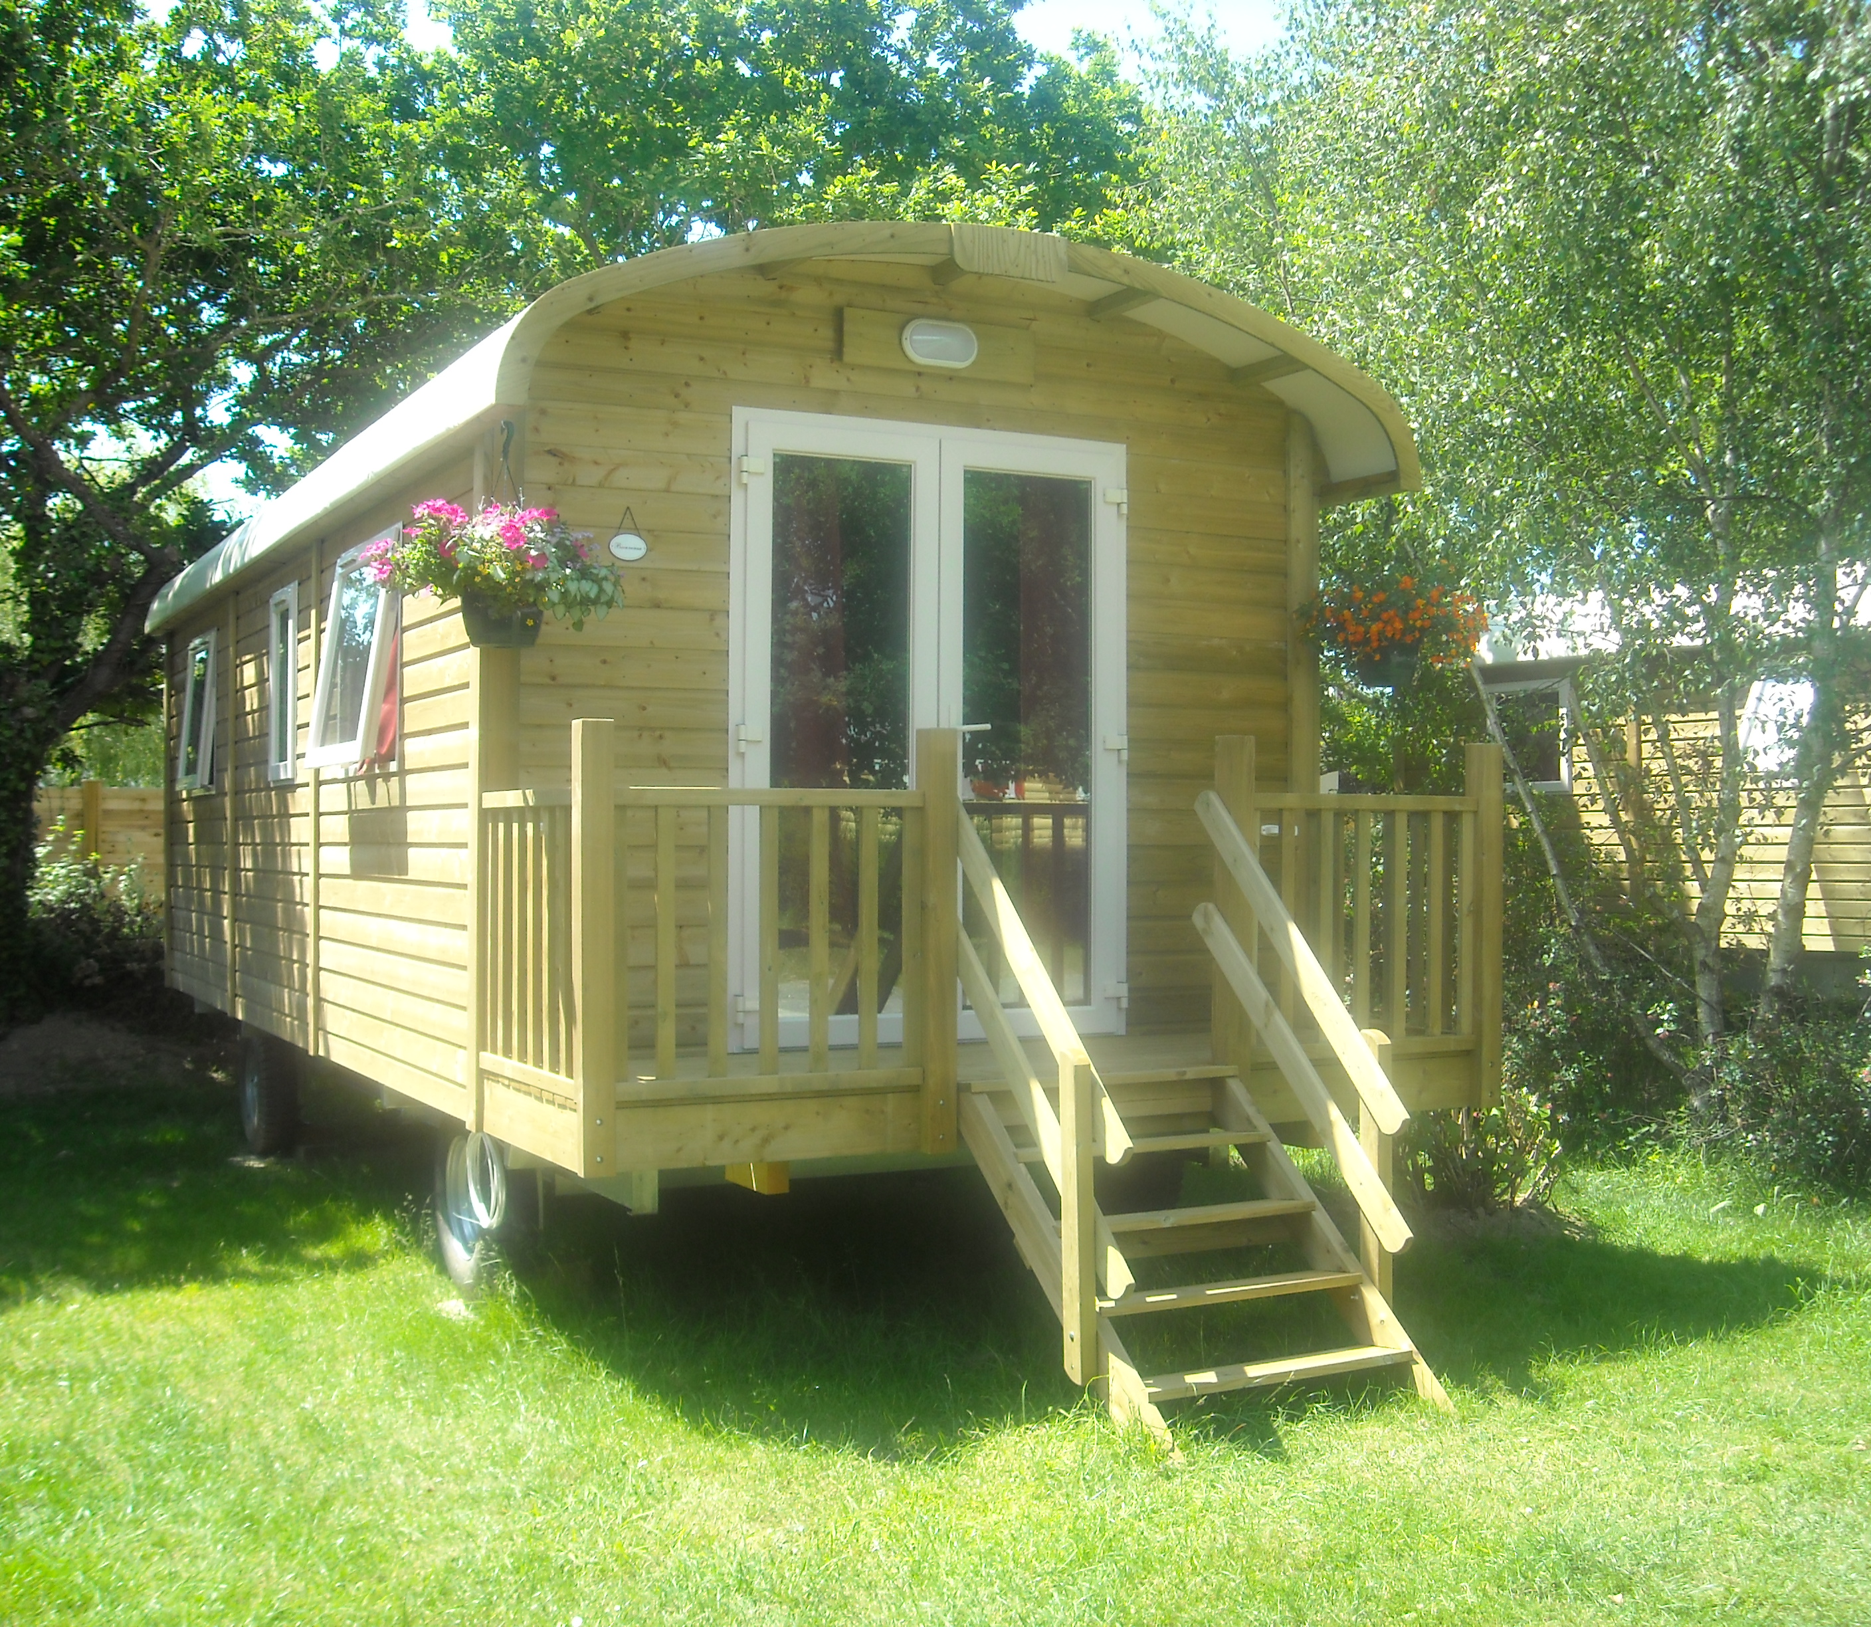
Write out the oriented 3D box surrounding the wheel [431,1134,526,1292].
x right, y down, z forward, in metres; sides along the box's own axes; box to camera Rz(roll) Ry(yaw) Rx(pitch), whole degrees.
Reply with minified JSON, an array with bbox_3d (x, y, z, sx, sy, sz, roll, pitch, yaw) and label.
[{"bbox_3d":[-1.462,1.258,7.193,0.206,0.649,0.649,0,-1,-26],"label":"wheel"}]

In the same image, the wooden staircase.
[{"bbox_3d":[0.692,0.735,6.067,1.061,1.669,1.174,0,-1,-26],"label":"wooden staircase"}]

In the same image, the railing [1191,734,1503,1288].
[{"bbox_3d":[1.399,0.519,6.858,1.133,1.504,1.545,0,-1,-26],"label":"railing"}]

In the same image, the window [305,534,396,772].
[{"bbox_3d":[-2.163,-0.589,8.164,0.175,0.860,1.118,0,-1,-26],"label":"window"}]

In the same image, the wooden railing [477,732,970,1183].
[{"bbox_3d":[-0.672,0.369,6.514,1.133,1.210,1.045,0,-1,-26],"label":"wooden railing"}]

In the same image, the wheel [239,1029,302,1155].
[{"bbox_3d":[-3.210,1.372,10.694,0.206,0.649,0.649,0,-1,-26],"label":"wheel"}]

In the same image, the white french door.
[{"bbox_3d":[0.007,-0.269,7.507,1.516,2.112,0.113,0,-1,-26],"label":"white french door"}]

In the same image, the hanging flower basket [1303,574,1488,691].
[{"bbox_3d":[1.598,-0.648,7.790,0.618,0.422,0.577,0,-1,0],"label":"hanging flower basket"}]

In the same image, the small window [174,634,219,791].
[{"bbox_3d":[-4.026,-0.531,11.967,0.134,0.868,1.030,0,-1,-26],"label":"small window"}]

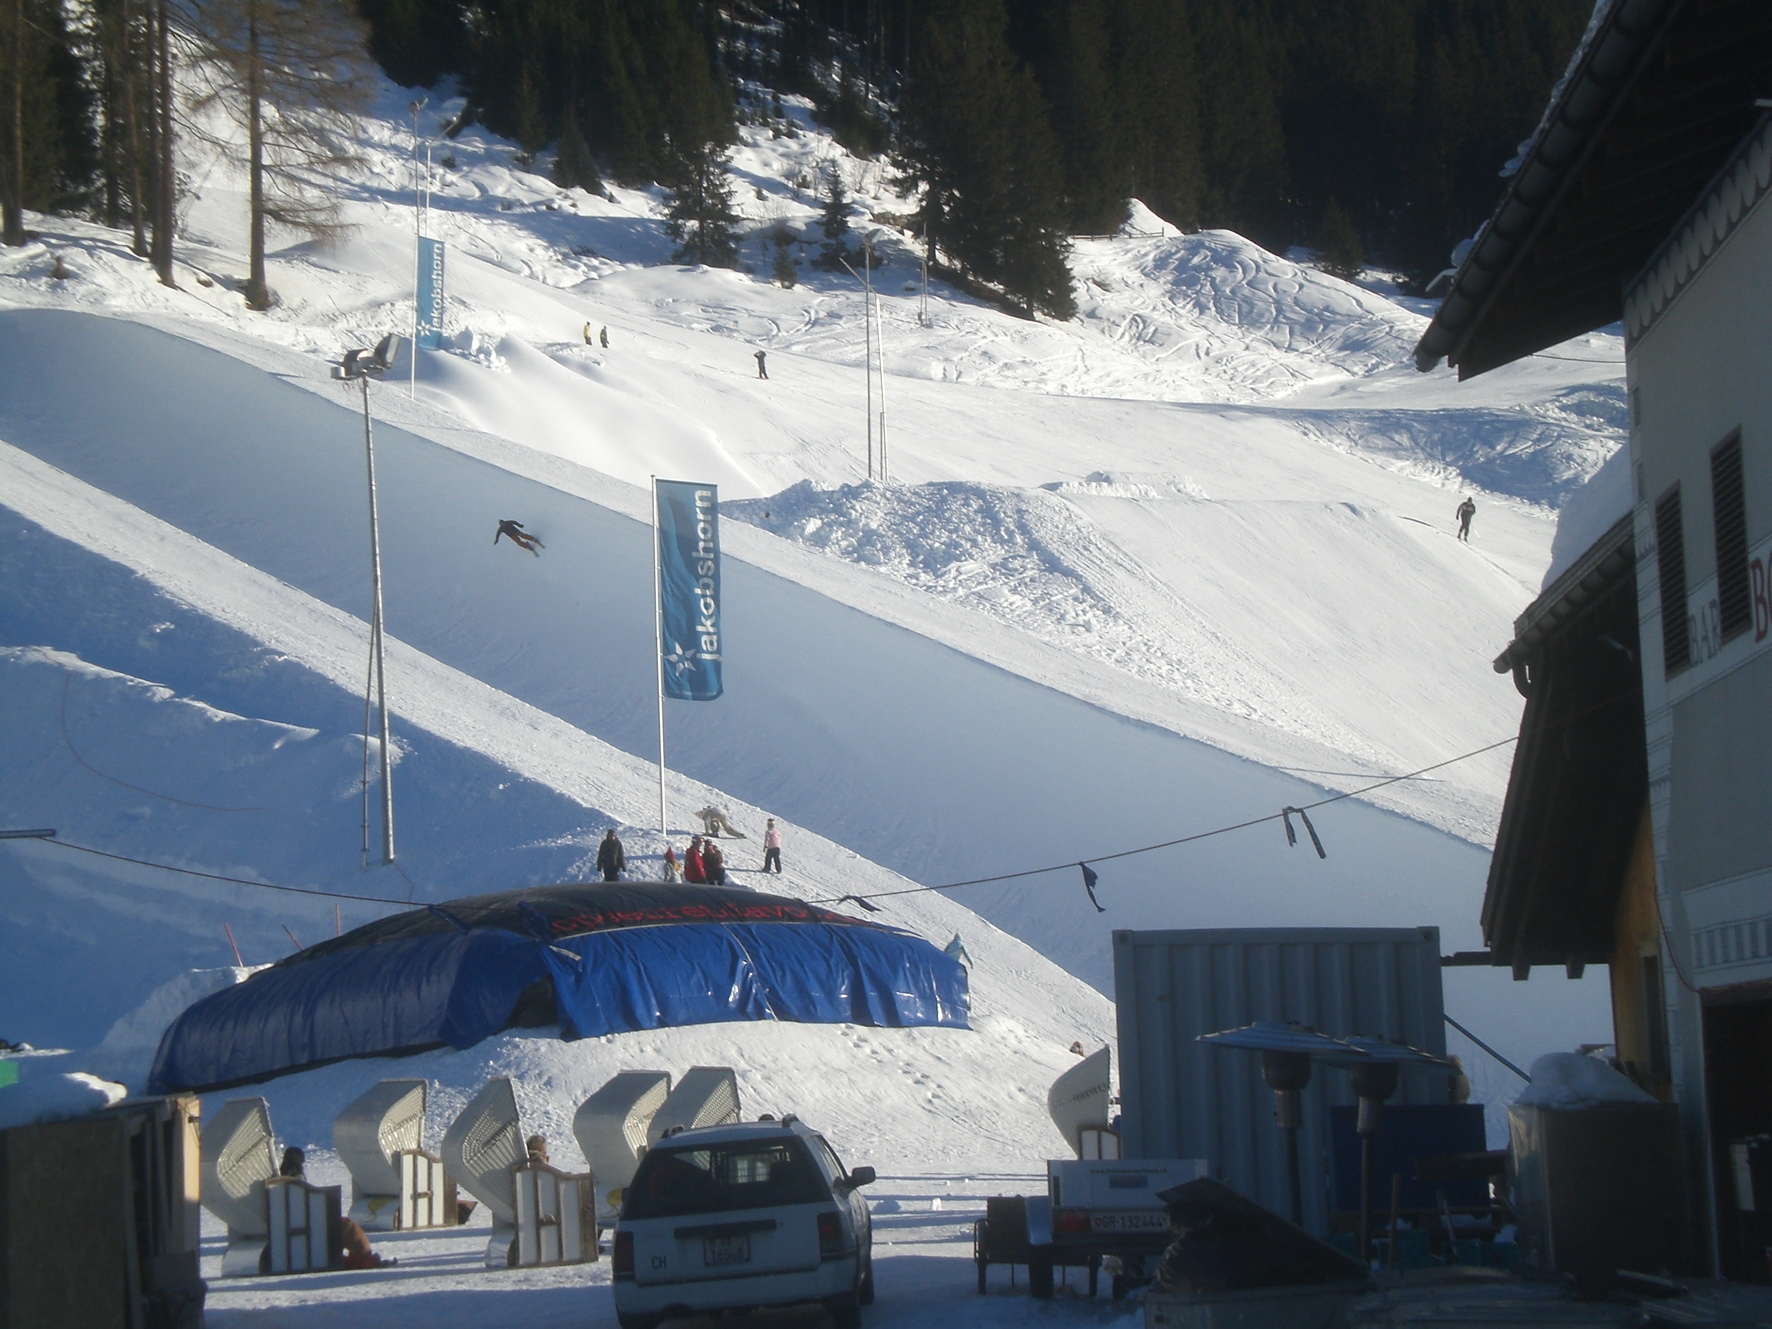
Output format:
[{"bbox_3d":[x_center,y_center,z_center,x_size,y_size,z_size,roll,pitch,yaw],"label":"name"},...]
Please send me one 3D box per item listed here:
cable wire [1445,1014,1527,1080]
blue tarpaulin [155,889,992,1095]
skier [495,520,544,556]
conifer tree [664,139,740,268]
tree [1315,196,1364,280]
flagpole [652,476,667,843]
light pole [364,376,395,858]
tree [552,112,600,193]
[{"bbox_3d":[5.158,3.290,33.000,1.000,0.060,0.060,38,-9,0],"label":"cable wire"},{"bbox_3d":[-6.566,6.344,77.000,16.000,3.700,9.500,-2,-7,0],"label":"blue tarpaulin"},{"bbox_3d":[-14.142,-4.883,148.000,1.750,1.100,0.800,38,-1,-18],"label":"skier"},{"bbox_3d":[-17.265,-43.226,360.000,7.000,12.200,6.800,-2,-7,0],"label":"conifer tree"},{"bbox_3d":[40.151,-37.760,340.000,4.200,7.600,4.200,-2,-7,0],"label":"tree"},{"bbox_3d":[-5.685,-0.184,96.571,0.120,9.270,0.120,-2,-7,0],"label":"flagpole"},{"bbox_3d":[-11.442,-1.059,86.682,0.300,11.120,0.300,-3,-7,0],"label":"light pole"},{"bbox_3d":[-32.566,-53.887,405.000,5.100,8.800,5.000,-2,-7,0],"label":"tree"}]

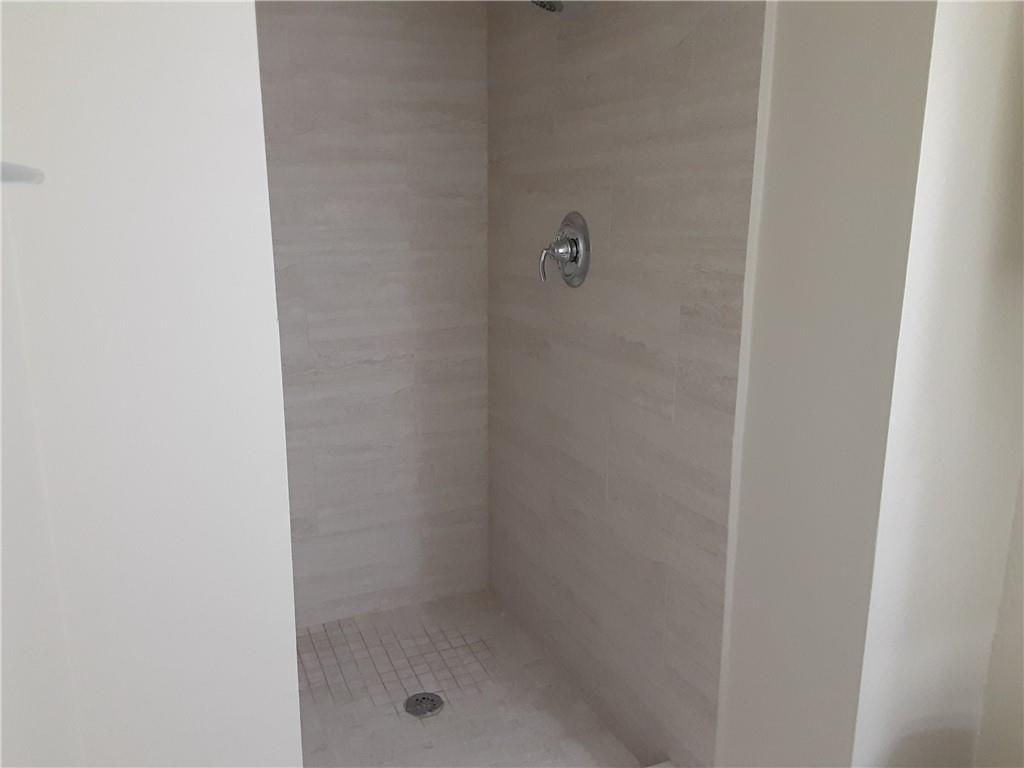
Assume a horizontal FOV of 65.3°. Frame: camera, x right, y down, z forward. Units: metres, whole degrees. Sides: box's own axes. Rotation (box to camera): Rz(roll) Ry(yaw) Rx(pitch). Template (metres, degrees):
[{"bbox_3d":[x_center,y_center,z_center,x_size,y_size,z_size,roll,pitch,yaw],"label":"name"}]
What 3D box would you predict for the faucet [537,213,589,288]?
[{"bbox_3d":[0.118,-0.344,2.063,0.101,0.193,0.192,-5,13,-23],"label":"faucet"}]

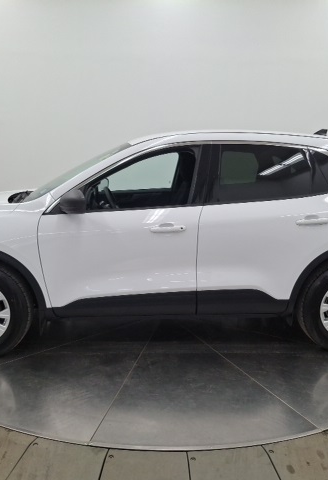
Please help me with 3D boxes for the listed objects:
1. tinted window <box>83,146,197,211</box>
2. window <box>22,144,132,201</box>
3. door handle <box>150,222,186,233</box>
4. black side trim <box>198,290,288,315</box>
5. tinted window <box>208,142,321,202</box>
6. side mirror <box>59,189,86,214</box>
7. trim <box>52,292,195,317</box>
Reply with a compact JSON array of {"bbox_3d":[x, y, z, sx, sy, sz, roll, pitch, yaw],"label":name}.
[{"bbox_3d":[-0.169,-0.434,3.304,0.834,0.482,0.050,0,-13,-2],"label":"tinted window"},{"bbox_3d":[-0.697,-0.597,3.986,0.920,0.110,1.420,-28,10,1],"label":"window"},{"bbox_3d":[0.032,-0.077,3.189,0.250,0.060,0.055,0,10,-4],"label":"door handle"},{"bbox_3d":[0.574,0.452,3.367,0.670,0.195,0.060,0,10,-4],"label":"black side trim"},{"bbox_3d":[0.733,-0.481,3.356,0.836,0.453,0.050,0,-12,-6],"label":"tinted window"},{"bbox_3d":[-0.602,-0.252,3.049,0.165,0.170,0.220,0,9,-4],"label":"side mirror"},{"bbox_3d":[-0.275,0.457,3.308,1.020,0.190,0.060,0,10,-4],"label":"trim"}]

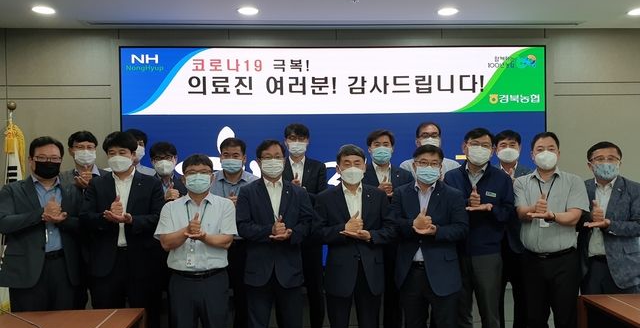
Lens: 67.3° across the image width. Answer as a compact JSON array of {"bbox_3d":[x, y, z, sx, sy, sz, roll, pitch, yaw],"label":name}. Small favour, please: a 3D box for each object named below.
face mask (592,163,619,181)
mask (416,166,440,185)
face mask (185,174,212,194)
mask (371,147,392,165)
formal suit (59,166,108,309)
[{"bbox_3d":[1.853,0.047,3.120,0.150,0.115,0.095,0,1,25],"label":"face mask"},{"bbox_3d":[0.693,0.071,3.070,0.152,0.116,0.090,-1,1,12],"label":"mask"},{"bbox_3d":[-0.794,0.131,3.140,0.165,0.130,0.090,-1,2,-12],"label":"face mask"},{"bbox_3d":[0.449,-0.063,3.500,0.145,0.130,0.090,-1,1,5],"label":"mask"},{"bbox_3d":[-1.690,0.740,3.520,0.560,1.400,0.360,-1,1,-16],"label":"formal suit"}]

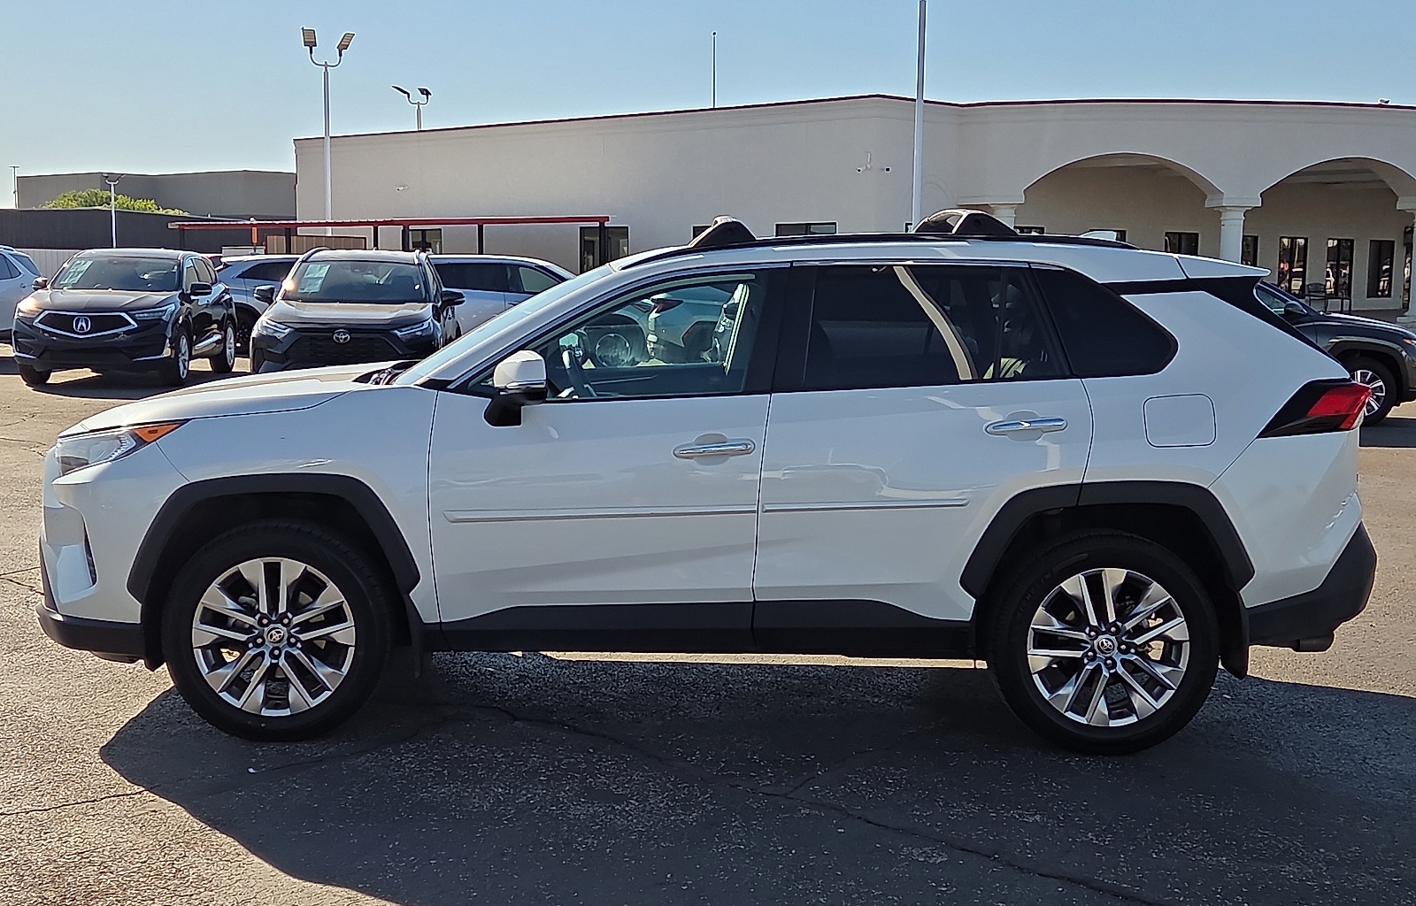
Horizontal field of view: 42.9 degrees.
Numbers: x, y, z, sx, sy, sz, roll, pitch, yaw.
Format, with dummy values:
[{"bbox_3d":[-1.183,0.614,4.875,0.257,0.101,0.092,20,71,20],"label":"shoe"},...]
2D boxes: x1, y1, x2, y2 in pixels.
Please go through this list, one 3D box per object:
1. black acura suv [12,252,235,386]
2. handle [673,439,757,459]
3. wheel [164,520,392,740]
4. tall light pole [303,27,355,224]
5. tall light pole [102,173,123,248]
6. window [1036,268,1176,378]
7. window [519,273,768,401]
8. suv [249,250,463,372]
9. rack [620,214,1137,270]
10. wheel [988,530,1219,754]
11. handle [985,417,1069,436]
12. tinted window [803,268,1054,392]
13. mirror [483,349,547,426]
[{"bbox_3d":[-7.171,-1.772,22.571,1.970,1.668,4.740,0,6,-3],"label":"black acura suv"},{"bbox_3d":[0.023,-0.012,5.737,0.265,0.055,0.055,-2,6,0],"label":"handle"},{"bbox_3d":[-1.396,0.573,5.896,0.740,0.740,0.240,1,7,0],"label":"wheel"},{"bbox_3d":[-10.485,-7.871,49.950,1.450,7.720,0.850,-1,6,-11],"label":"tall light pole"},{"bbox_3d":[-39.903,-15.299,121.086,1.450,6.910,0.900,0,6,0],"label":"tall light pole"},{"bbox_3d":[1.296,-0.421,5.861,0.445,0.370,0.050,1,-12,0],"label":"window"},{"bbox_3d":[-0.207,-0.377,5.809,0.820,0.430,0.080,0,-14,0],"label":"window"},{"bbox_3d":[-3.603,-1.355,19.098,1.950,1.700,4.600,0,6,-4],"label":"suv"},{"bbox_3d":[0.570,-0.772,6.540,1.730,0.190,1.220,1,7,0],"label":"rack"},{"bbox_3d":[1.294,0.602,5.914,0.740,0.740,0.240,1,7,0],"label":"wheel"},{"bbox_3d":[1.016,-0.085,5.744,0.265,0.052,0.050,1,7,0],"label":"handle"},{"bbox_3d":[0.716,-0.412,5.849,0.840,0.420,0.045,1,-12,0],"label":"tinted window"},{"bbox_3d":[-0.610,-0.193,5.636,0.200,0.250,0.240,1,7,0],"label":"mirror"}]

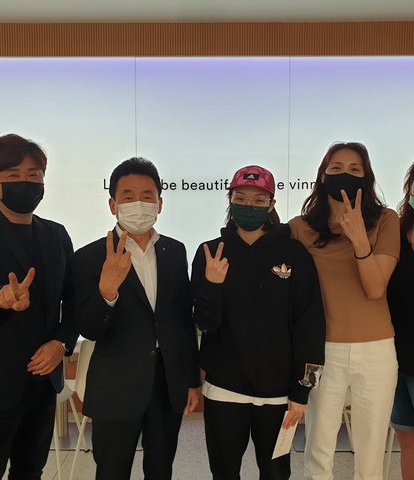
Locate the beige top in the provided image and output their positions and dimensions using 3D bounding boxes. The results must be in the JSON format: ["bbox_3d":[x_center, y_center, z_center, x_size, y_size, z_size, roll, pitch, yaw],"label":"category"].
[{"bbox_3d":[0.503,0.130,1.760,0.410,0.480,0.250,2,4,24],"label":"beige top"}]

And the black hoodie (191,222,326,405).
[{"bbox_3d":[0.182,0.256,1.700,0.470,0.620,0.310,1,4,10],"label":"black hoodie"}]

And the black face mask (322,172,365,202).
[{"bbox_3d":[0.475,-0.180,1.660,0.145,0.105,0.085,5,5,17],"label":"black face mask"}]

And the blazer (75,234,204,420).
[{"bbox_3d":[-0.239,0.292,1.680,0.460,0.670,0.340,-1,4,-20],"label":"blazer"}]

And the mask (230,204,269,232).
[{"bbox_3d":[0.144,-0.073,1.630,0.140,0.100,0.085,4,4,11],"label":"mask"}]

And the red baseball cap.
[{"bbox_3d":[0.155,-0.211,1.680,0.165,0.115,0.245,6,10,12],"label":"red baseball cap"}]

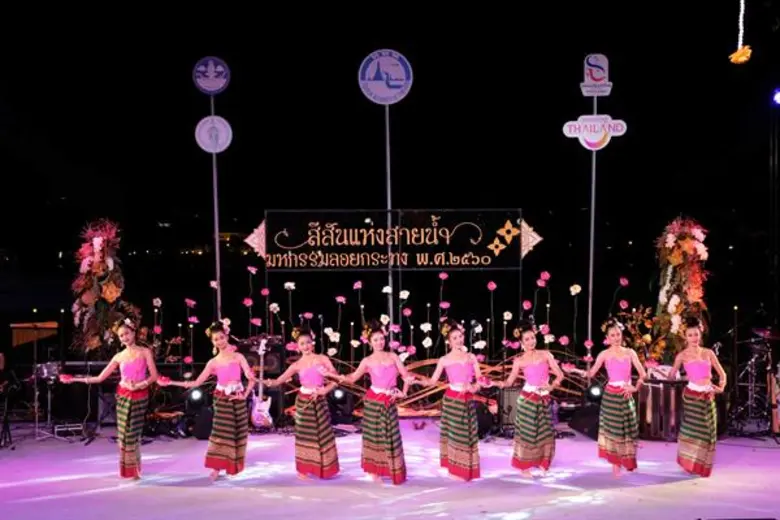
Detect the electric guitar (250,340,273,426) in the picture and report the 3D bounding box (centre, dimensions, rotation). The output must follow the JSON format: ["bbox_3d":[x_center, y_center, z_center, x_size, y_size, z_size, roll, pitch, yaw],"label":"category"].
[{"bbox_3d":[-1.611,1.554,12.269,0.320,1.130,0.080,6,-8,-20],"label":"electric guitar"}]

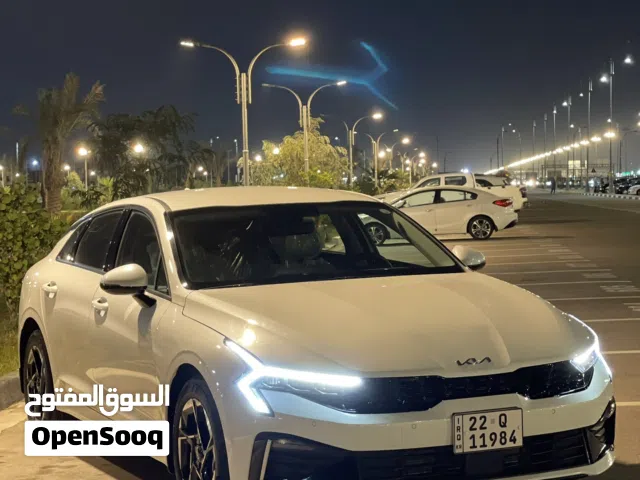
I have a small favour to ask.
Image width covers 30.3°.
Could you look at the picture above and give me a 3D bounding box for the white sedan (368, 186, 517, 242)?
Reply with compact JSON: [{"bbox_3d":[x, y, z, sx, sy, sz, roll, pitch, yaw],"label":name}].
[{"bbox_3d":[2.860,-0.670,31.100,4.550,1.440,1.780,-2,2,3],"label":"white sedan"}]

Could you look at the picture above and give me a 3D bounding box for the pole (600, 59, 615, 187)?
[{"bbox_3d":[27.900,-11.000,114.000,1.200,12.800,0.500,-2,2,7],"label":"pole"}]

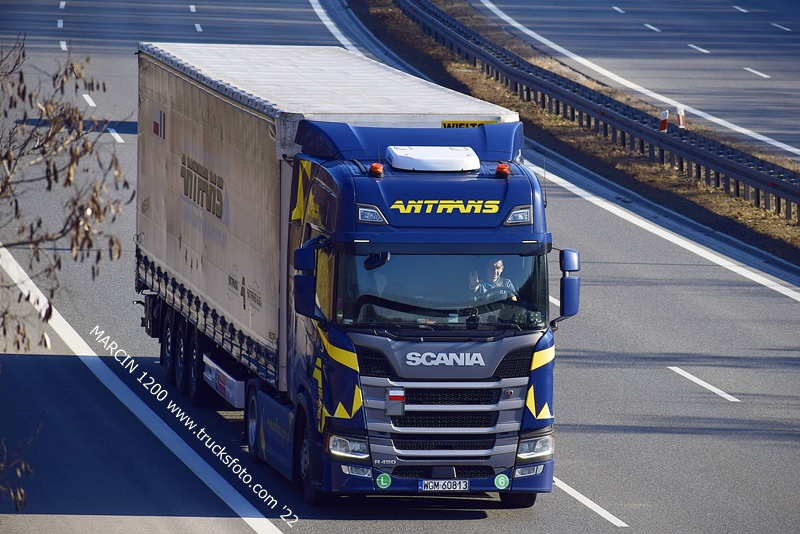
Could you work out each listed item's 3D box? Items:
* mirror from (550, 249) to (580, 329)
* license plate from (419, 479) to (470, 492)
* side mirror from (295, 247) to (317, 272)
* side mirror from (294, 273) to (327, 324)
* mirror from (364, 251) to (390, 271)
[{"bbox_3d":[1.700,0.220,52.817,0.270,0.800,0.190,-1,6,-15],"label":"mirror"},{"bbox_3d":[0.446,2.220,52.300,0.520,0.114,0.020,0,6,-10],"label":"license plate"},{"bbox_3d":[-0.962,-0.076,52.328,0.200,0.220,0.150,0,6,-5],"label":"side mirror"},{"bbox_3d":[-0.929,0.320,52.375,0.270,0.460,0.170,0,6,-5],"label":"side mirror"},{"bbox_3d":[-0.228,-0.081,52.169,0.250,0.180,0.130,-11,8,1],"label":"mirror"}]

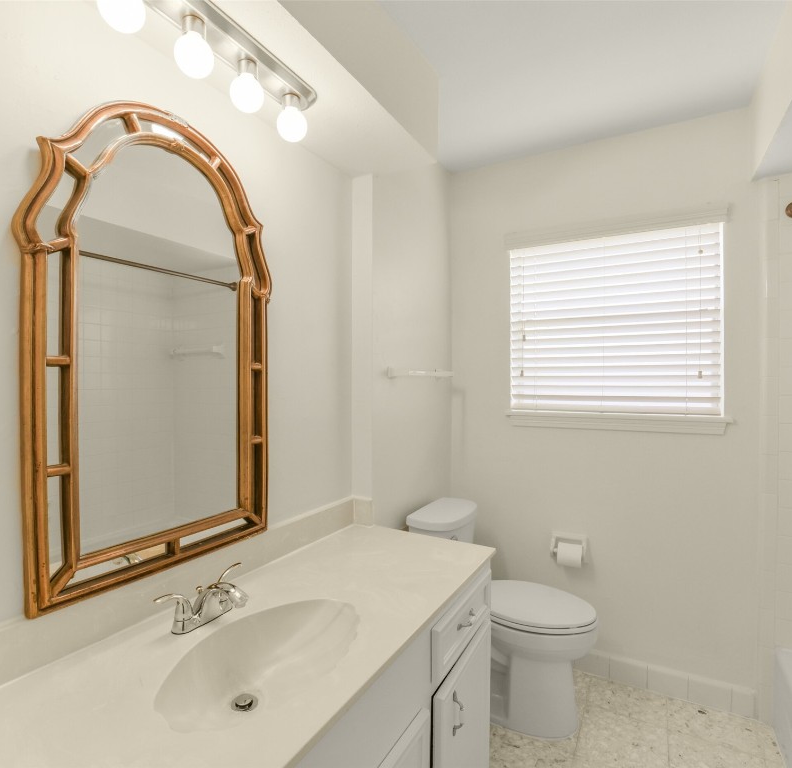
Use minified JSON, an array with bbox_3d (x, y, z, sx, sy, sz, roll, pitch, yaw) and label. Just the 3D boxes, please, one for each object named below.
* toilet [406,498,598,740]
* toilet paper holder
[{"bbox_3d":[0.472,0.951,1.918,0.730,0.765,0.430,0,1,28],"label":"toilet"},{"bbox_3d":[0.818,0.788,2.114,0.165,0.130,0.085,0,0,30],"label":"toilet paper holder"}]

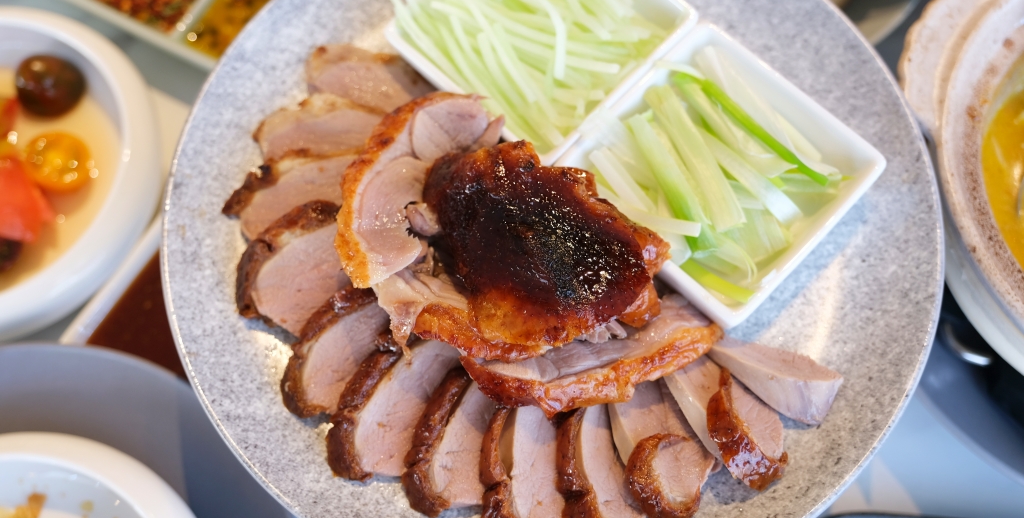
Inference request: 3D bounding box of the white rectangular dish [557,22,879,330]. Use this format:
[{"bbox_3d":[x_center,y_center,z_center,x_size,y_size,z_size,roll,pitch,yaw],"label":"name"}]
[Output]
[{"bbox_3d":[0.082,-0.032,0.412,0.093,0.030,0.093,42,74,17],"label":"white rectangular dish"}]

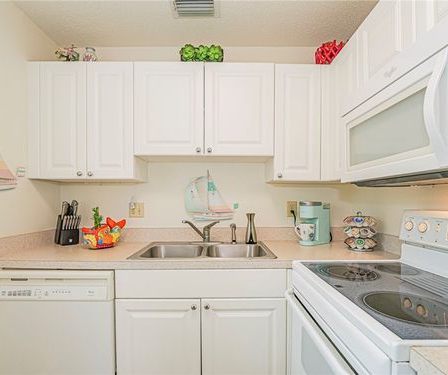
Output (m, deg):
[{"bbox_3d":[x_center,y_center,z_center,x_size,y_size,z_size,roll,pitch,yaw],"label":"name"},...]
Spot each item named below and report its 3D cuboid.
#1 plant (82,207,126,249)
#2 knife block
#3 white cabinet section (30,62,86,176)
[{"bbox_3d":[-0.799,0.262,1.575,0.260,0.270,0.145,1,-1,-26],"label":"plant"},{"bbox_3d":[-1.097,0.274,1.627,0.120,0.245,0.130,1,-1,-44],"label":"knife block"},{"bbox_3d":[-1.076,-0.429,1.655,0.366,0.765,0.320,0,-2,-1],"label":"white cabinet section"}]

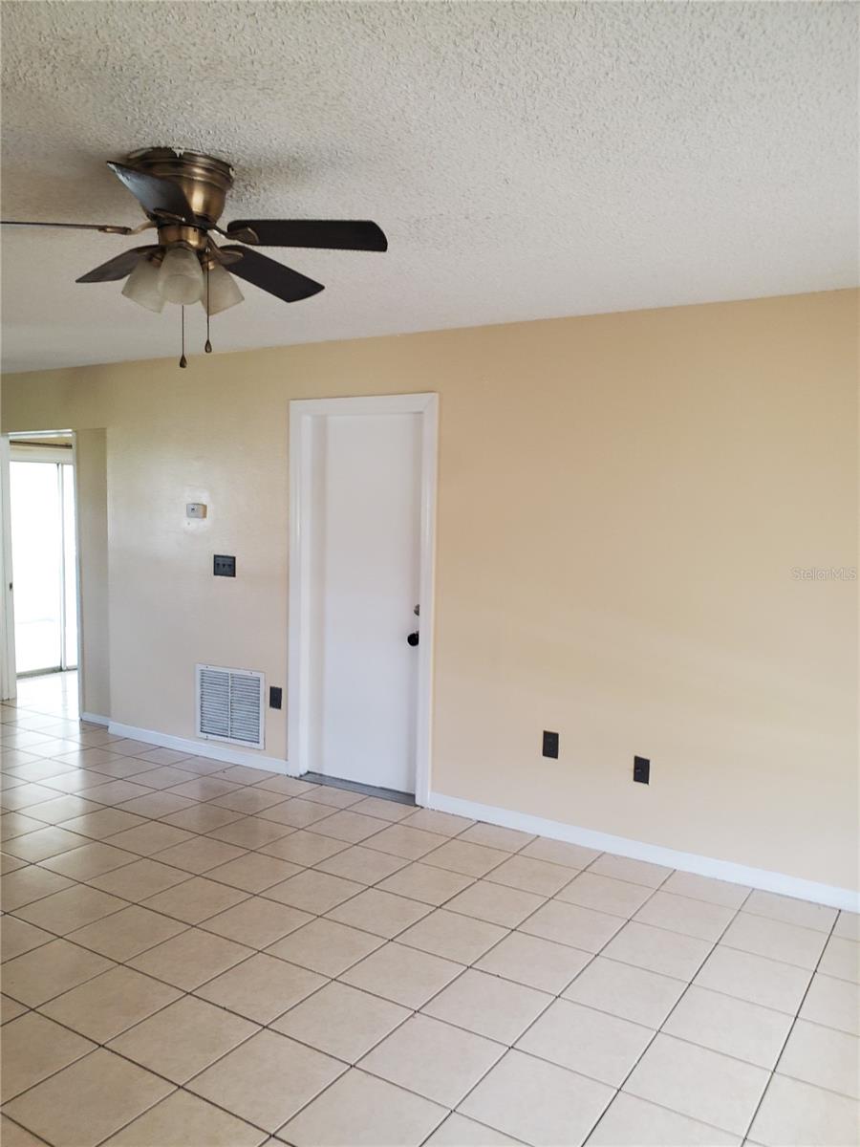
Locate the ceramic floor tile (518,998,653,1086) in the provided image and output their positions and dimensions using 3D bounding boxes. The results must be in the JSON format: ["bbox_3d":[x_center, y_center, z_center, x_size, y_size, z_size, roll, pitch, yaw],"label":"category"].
[{"bbox_3d":[0.453,1.352,2.491,0.319,0.010,0.319,3,4,32],"label":"ceramic floor tile"}]

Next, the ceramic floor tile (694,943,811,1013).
[{"bbox_3d":[1.106,1.385,2.940,0.323,0.010,0.323,4,6,33],"label":"ceramic floor tile"}]

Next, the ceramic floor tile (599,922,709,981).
[{"bbox_3d":[0.813,1.347,3.073,0.321,0.010,0.321,3,4,33],"label":"ceramic floor tile"}]

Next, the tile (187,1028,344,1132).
[{"bbox_3d":[-0.445,1.394,2.377,0.320,0.010,0.320,4,5,31],"label":"tile"}]

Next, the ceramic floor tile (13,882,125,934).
[{"bbox_3d":[-1.366,1.280,3.283,0.322,0.010,0.322,4,4,32],"label":"ceramic floor tile"}]

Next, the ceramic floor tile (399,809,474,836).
[{"bbox_3d":[0.052,1.254,4.322,0.321,0.010,0.284,3,4,33],"label":"ceramic floor tile"}]

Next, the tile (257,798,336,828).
[{"bbox_3d":[-0.670,1.233,4.412,0.321,0.010,0.321,3,4,33],"label":"tile"}]

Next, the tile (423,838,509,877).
[{"bbox_3d":[0.159,1.264,3.813,0.319,0.010,0.319,3,4,32],"label":"tile"}]

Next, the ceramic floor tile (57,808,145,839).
[{"bbox_3d":[-1.599,1.231,4.227,0.323,0.010,0.323,4,6,33],"label":"ceramic floor tile"}]

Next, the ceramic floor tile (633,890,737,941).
[{"bbox_3d":[0.999,1.341,3.364,0.320,0.010,0.320,4,5,31],"label":"ceramic floor tile"}]

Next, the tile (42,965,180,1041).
[{"bbox_3d":[-1.004,1.355,2.719,0.320,0.010,0.320,4,5,31],"label":"tile"}]

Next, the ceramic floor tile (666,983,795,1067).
[{"bbox_3d":[0.895,1.355,2.581,0.319,0.010,0.319,3,4,32],"label":"ceramic floor tile"}]

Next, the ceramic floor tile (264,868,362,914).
[{"bbox_3d":[-0.473,1.300,3.517,0.320,0.010,0.320,4,5,31],"label":"ceramic floor tile"}]

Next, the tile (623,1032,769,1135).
[{"bbox_3d":[0.733,1.389,2.351,0.321,0.010,0.321,3,4,33],"label":"tile"}]

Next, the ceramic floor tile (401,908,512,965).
[{"bbox_3d":[0.085,1.326,3.149,0.321,0.010,0.321,3,4,33],"label":"ceramic floor tile"}]

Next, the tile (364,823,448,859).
[{"bbox_3d":[-0.114,1.267,4.055,0.321,0.010,0.321,3,4,33],"label":"tile"}]

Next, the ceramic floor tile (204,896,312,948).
[{"bbox_3d":[-0.650,1.319,3.251,0.320,0.010,0.320,4,5,31],"label":"ceramic floor tile"}]

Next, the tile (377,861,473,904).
[{"bbox_3d":[-0.015,1.297,3.599,0.321,0.010,0.321,3,4,33],"label":"tile"}]

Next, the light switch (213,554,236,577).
[{"bbox_3d":[-1.231,-0.043,5.152,0.174,0.124,0.015,4,4,32],"label":"light switch"}]

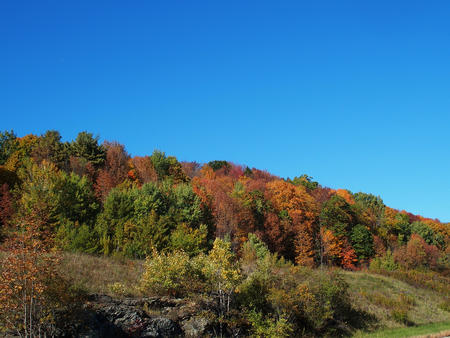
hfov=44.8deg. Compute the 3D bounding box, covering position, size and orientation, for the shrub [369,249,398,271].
[{"bbox_3d":[20.309,11.596,70.000,3.730,2.790,3.360,0,-12,0],"label":"shrub"}]

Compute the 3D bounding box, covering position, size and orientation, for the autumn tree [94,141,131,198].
[{"bbox_3d":[-21.211,0.943,103.000,6.580,12.510,6.580,0,-12,0],"label":"autumn tree"}]

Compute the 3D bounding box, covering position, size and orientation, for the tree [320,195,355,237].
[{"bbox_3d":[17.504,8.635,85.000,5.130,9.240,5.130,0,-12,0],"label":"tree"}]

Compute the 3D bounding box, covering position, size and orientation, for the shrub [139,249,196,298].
[{"bbox_3d":[-2.316,4.188,22.000,2.270,1.950,2.040,0,-12,0],"label":"shrub"}]

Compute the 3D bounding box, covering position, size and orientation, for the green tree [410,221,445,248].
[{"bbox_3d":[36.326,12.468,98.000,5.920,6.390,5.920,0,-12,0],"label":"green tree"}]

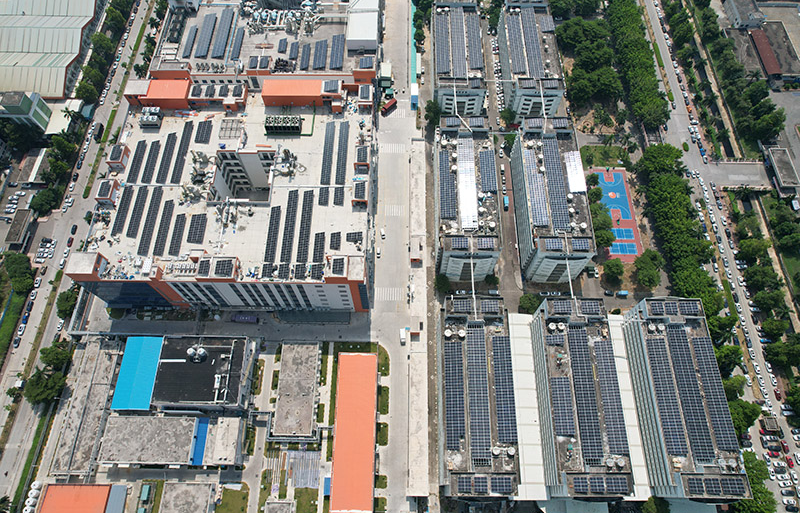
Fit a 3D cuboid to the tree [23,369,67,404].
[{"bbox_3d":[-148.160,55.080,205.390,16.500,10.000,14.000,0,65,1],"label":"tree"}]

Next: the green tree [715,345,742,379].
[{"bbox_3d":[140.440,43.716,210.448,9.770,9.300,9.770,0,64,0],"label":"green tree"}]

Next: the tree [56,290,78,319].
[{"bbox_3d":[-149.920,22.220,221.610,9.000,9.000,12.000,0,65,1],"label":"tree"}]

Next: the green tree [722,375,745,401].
[{"bbox_3d":[137.950,54.770,203.400,9.800,8.800,10.200,0,65,1],"label":"green tree"}]

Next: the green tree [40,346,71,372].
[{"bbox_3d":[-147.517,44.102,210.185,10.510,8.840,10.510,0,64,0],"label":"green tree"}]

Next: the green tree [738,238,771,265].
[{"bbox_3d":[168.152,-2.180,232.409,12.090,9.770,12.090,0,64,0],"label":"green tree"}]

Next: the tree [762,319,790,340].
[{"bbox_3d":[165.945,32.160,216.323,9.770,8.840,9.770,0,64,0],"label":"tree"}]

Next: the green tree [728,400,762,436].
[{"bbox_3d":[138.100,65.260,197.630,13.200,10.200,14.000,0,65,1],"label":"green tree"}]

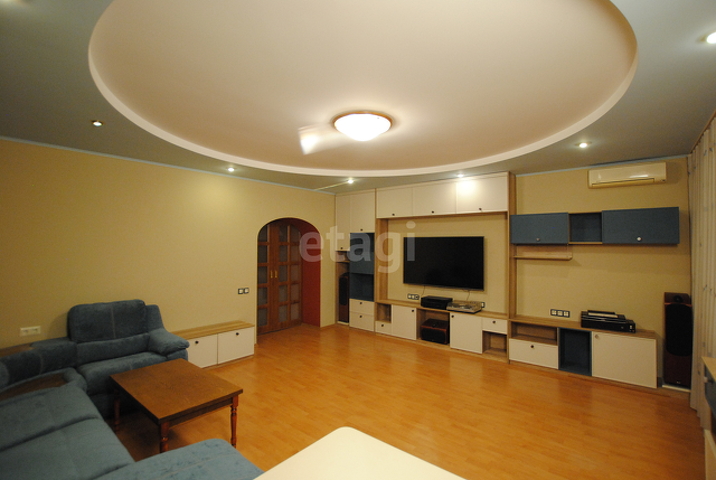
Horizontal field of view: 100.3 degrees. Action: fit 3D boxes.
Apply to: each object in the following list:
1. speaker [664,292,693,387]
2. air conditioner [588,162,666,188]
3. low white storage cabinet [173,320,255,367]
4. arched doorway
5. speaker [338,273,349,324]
[{"bbox_3d":[3.666,1.116,3.429,0.212,1.027,0.326,-1,-2,45],"label":"speaker"},{"bbox_3d":[3.392,-0.797,3.800,0.720,0.240,0.199,-1,-2,36],"label":"air conditioner"},{"bbox_3d":[-2.064,1.496,4.210,1.046,0.443,0.513,1,-2,-45],"label":"low white storage cabinet"},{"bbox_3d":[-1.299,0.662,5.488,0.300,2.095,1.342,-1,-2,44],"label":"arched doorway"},{"bbox_3d":[-0.189,1.157,6.070,0.233,0.954,0.330,-1,-1,36],"label":"speaker"}]

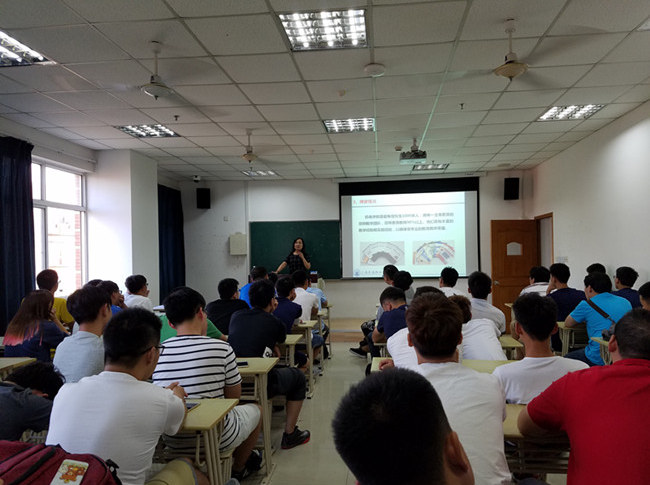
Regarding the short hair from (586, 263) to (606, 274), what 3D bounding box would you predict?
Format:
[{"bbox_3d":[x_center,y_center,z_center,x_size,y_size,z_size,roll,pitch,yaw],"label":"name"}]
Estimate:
[{"bbox_3d":[3.467,0.396,6.232,0.185,0.200,0.215,0,-1,-23],"label":"short hair"}]

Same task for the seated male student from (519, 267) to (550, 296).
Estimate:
[{"bbox_3d":[2.508,0.911,5.970,0.520,1.230,0.850,0,-2,-3],"label":"seated male student"}]

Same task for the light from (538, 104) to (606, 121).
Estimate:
[{"bbox_3d":[2.676,-1.434,5.359,0.590,0.080,0.590,-1,-1,7],"label":"light"}]

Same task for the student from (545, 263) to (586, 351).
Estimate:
[{"bbox_3d":[2.401,0.867,5.078,0.550,1.270,0.850,0,-2,-3],"label":"student"}]

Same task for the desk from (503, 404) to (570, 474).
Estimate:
[{"bbox_3d":[0.791,1.167,2.200,1.180,0.740,0.460,-1,-1,7],"label":"desk"}]

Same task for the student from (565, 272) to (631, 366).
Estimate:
[{"bbox_3d":[2.301,0.864,4.253,0.580,1.230,0.850,0,-2,-3],"label":"student"}]

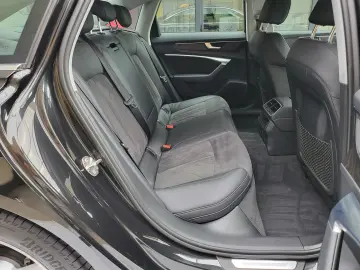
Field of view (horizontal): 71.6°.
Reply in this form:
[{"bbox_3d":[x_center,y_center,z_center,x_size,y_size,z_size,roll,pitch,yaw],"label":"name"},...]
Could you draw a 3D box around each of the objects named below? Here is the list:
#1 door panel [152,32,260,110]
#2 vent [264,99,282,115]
[{"bbox_3d":[0.213,-0.502,2.097,0.880,0.645,0.130,0,24,0],"label":"door panel"},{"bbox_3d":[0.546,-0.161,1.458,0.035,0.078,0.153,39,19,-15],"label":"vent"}]

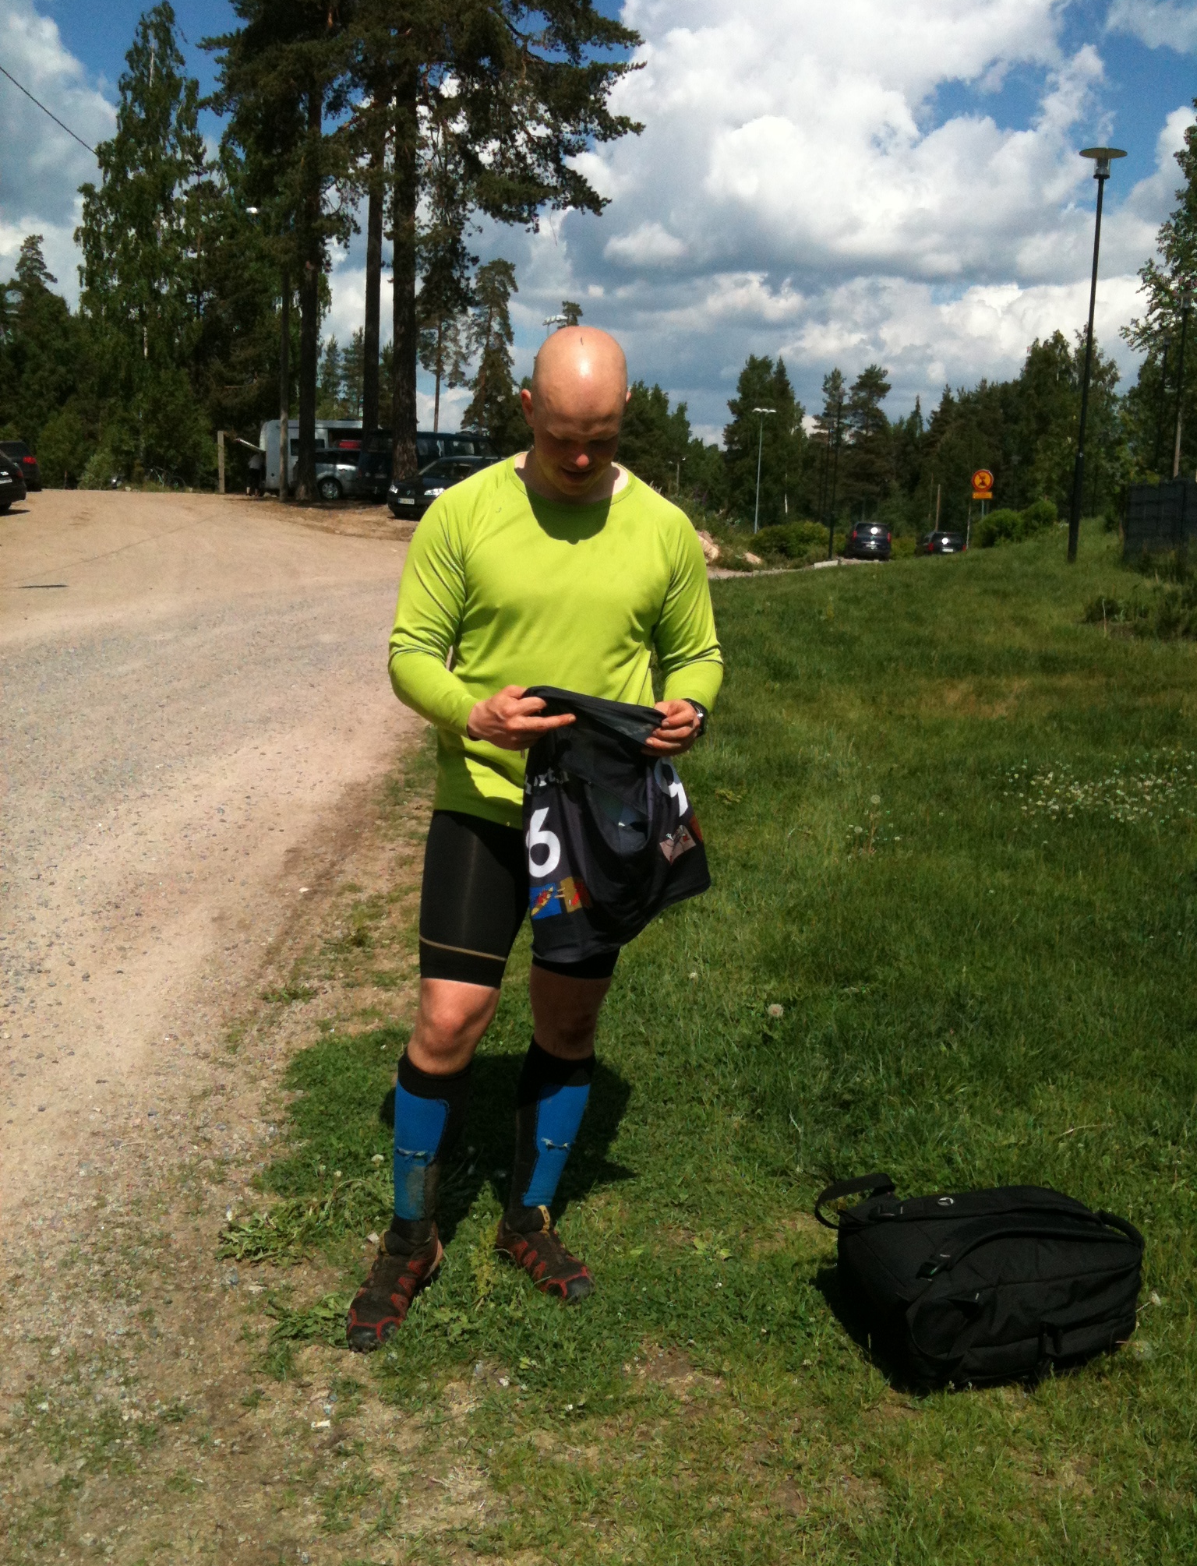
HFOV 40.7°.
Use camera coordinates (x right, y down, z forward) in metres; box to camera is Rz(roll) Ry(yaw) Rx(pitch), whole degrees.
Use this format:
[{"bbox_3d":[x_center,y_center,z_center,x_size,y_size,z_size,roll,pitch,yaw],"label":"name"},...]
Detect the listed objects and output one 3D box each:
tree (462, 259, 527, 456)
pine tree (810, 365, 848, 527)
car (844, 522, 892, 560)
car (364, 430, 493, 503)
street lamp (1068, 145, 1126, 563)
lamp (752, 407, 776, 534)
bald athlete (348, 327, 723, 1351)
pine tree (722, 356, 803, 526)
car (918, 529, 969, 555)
[{"bbox_3d":[-5.582,-20.828,84.117,3.500,12.692,3.500,2,8,0],"label":"tree"},{"bbox_3d":[14.926,-21.018,104.229,2.600,11.079,2.600,2,8,0],"label":"pine tree"},{"bbox_3d":[11.961,-10.690,71.500,1.760,1.660,4.300,3,8,4],"label":"car"},{"bbox_3d":[-4.418,-8.971,46.613,1.840,1.940,4.750,9,11,41],"label":"car"},{"bbox_3d":[7.788,-6.756,25.650,0.730,6.400,0.730,2,8,0],"label":"street lamp"},{"bbox_3d":[10.566,-20.148,106.000,1.550,9.100,0.400,3,8,7],"label":"lamp"},{"bbox_3d":[-0.103,0.089,2.857,0.630,1.770,0.490,1,8,-9],"label":"bald athlete"},{"bbox_3d":[10.943,-22.141,107.157,5.000,12.114,5.000,2,8,0],"label":"pine tree"},{"bbox_3d":[15.458,-10.562,72.621,1.770,1.460,4.500,3,8,4],"label":"car"}]

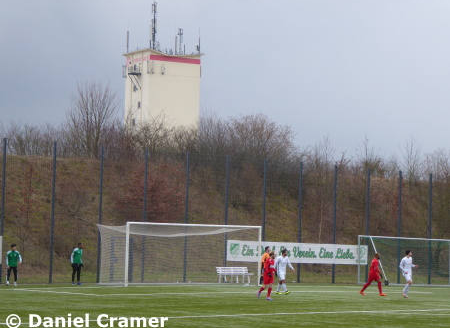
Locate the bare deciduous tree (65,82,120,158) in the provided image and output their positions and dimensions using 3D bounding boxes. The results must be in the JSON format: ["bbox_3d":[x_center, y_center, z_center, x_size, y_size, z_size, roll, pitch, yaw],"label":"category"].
[{"bbox_3d":[-7.688,-2.553,80.000,3.300,4.500,3.200,2,-3,0],"label":"bare deciduous tree"}]

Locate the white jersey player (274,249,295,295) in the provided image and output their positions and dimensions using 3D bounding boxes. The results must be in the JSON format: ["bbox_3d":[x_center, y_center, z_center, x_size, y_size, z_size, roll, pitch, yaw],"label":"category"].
[{"bbox_3d":[2.300,4.187,53.300,0.650,1.760,0.580,-1,-4,38],"label":"white jersey player"}]

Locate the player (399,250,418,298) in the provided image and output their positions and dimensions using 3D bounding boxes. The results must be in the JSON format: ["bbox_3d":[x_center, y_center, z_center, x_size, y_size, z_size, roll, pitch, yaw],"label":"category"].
[{"bbox_3d":[7.047,4.224,52.800,0.680,1.820,0.520,-1,-4,35],"label":"player"}]

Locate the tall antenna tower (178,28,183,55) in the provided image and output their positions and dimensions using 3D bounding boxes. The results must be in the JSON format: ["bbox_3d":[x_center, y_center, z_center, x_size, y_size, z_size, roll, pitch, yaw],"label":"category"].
[{"bbox_3d":[-7.843,-21.538,243.000,0.850,4.800,0.850,3,-4,-28],"label":"tall antenna tower"}]

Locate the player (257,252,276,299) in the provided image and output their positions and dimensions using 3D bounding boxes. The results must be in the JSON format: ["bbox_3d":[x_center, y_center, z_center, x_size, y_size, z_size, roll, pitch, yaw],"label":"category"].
[{"bbox_3d":[1.498,3.941,48.600,0.680,1.710,0.560,-1,-4,37],"label":"player"}]

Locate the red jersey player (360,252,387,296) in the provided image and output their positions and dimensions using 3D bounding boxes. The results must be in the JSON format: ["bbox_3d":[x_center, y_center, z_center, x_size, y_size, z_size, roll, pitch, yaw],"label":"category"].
[{"bbox_3d":[5.838,4.356,54.200,1.050,1.690,0.520,2,-3,-12],"label":"red jersey player"}]

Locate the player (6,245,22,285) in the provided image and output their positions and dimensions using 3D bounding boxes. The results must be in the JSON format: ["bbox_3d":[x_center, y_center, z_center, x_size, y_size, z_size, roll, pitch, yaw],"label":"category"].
[{"bbox_3d":[-8.474,4.070,55.500,0.650,1.670,0.420,2,-3,-12],"label":"player"}]

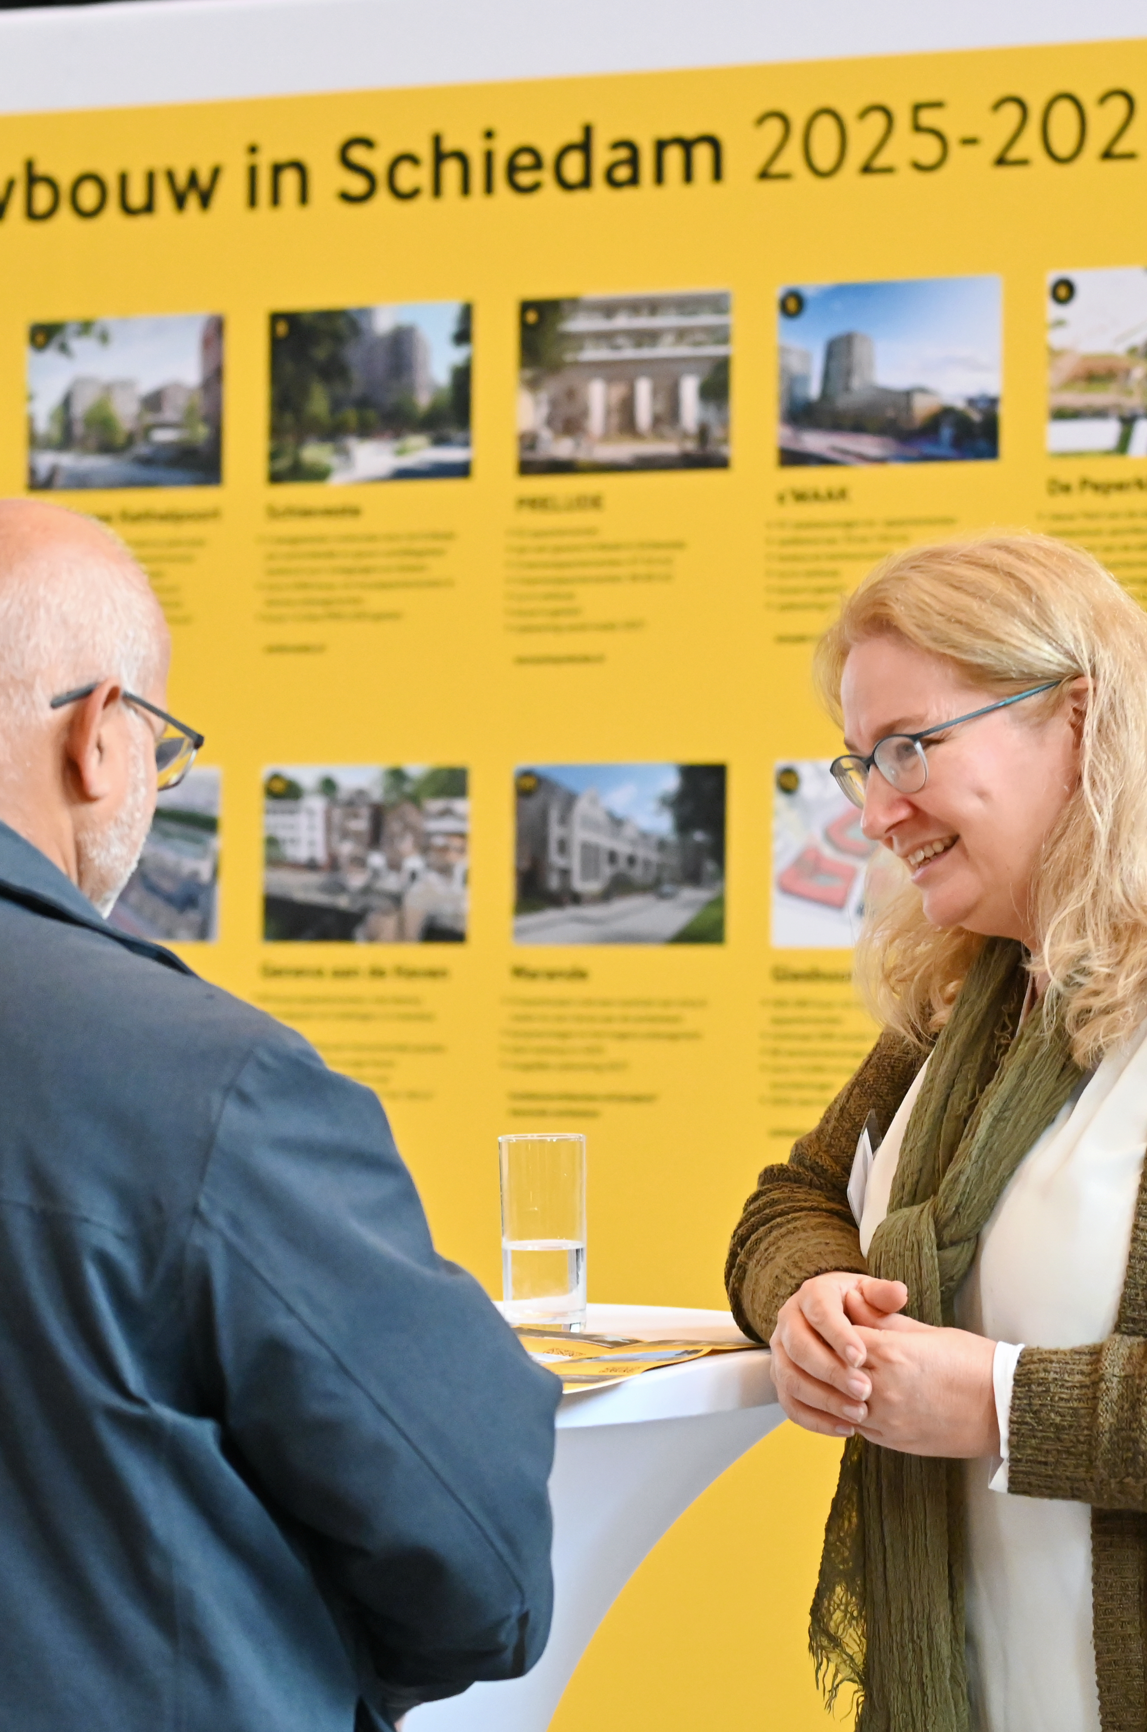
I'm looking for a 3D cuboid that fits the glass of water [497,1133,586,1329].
[{"bbox_3d":[-0.020,0.240,4.480,0.058,0.125,0.058,-1,2,0],"label":"glass of water"}]

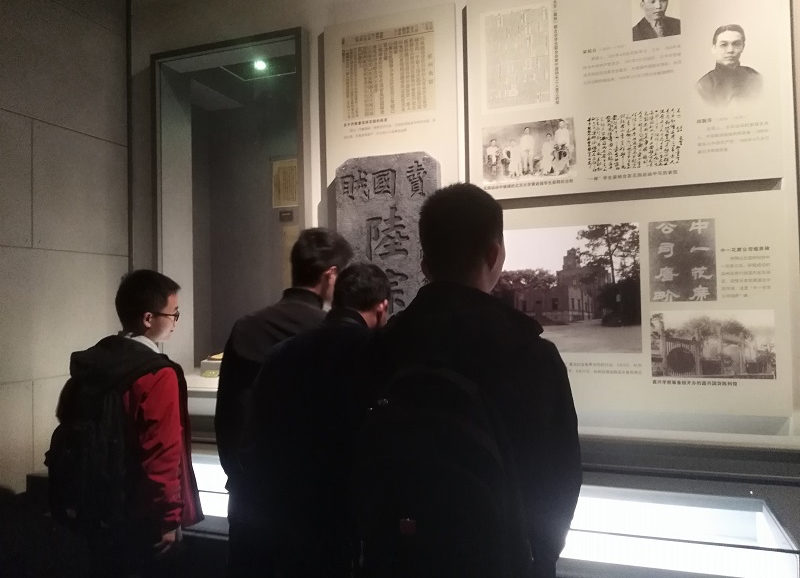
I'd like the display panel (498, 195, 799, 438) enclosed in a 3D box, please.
[{"bbox_3d":[0.918,0.096,2.461,1.205,0.901,0.055,-2,-2,19],"label":"display panel"}]

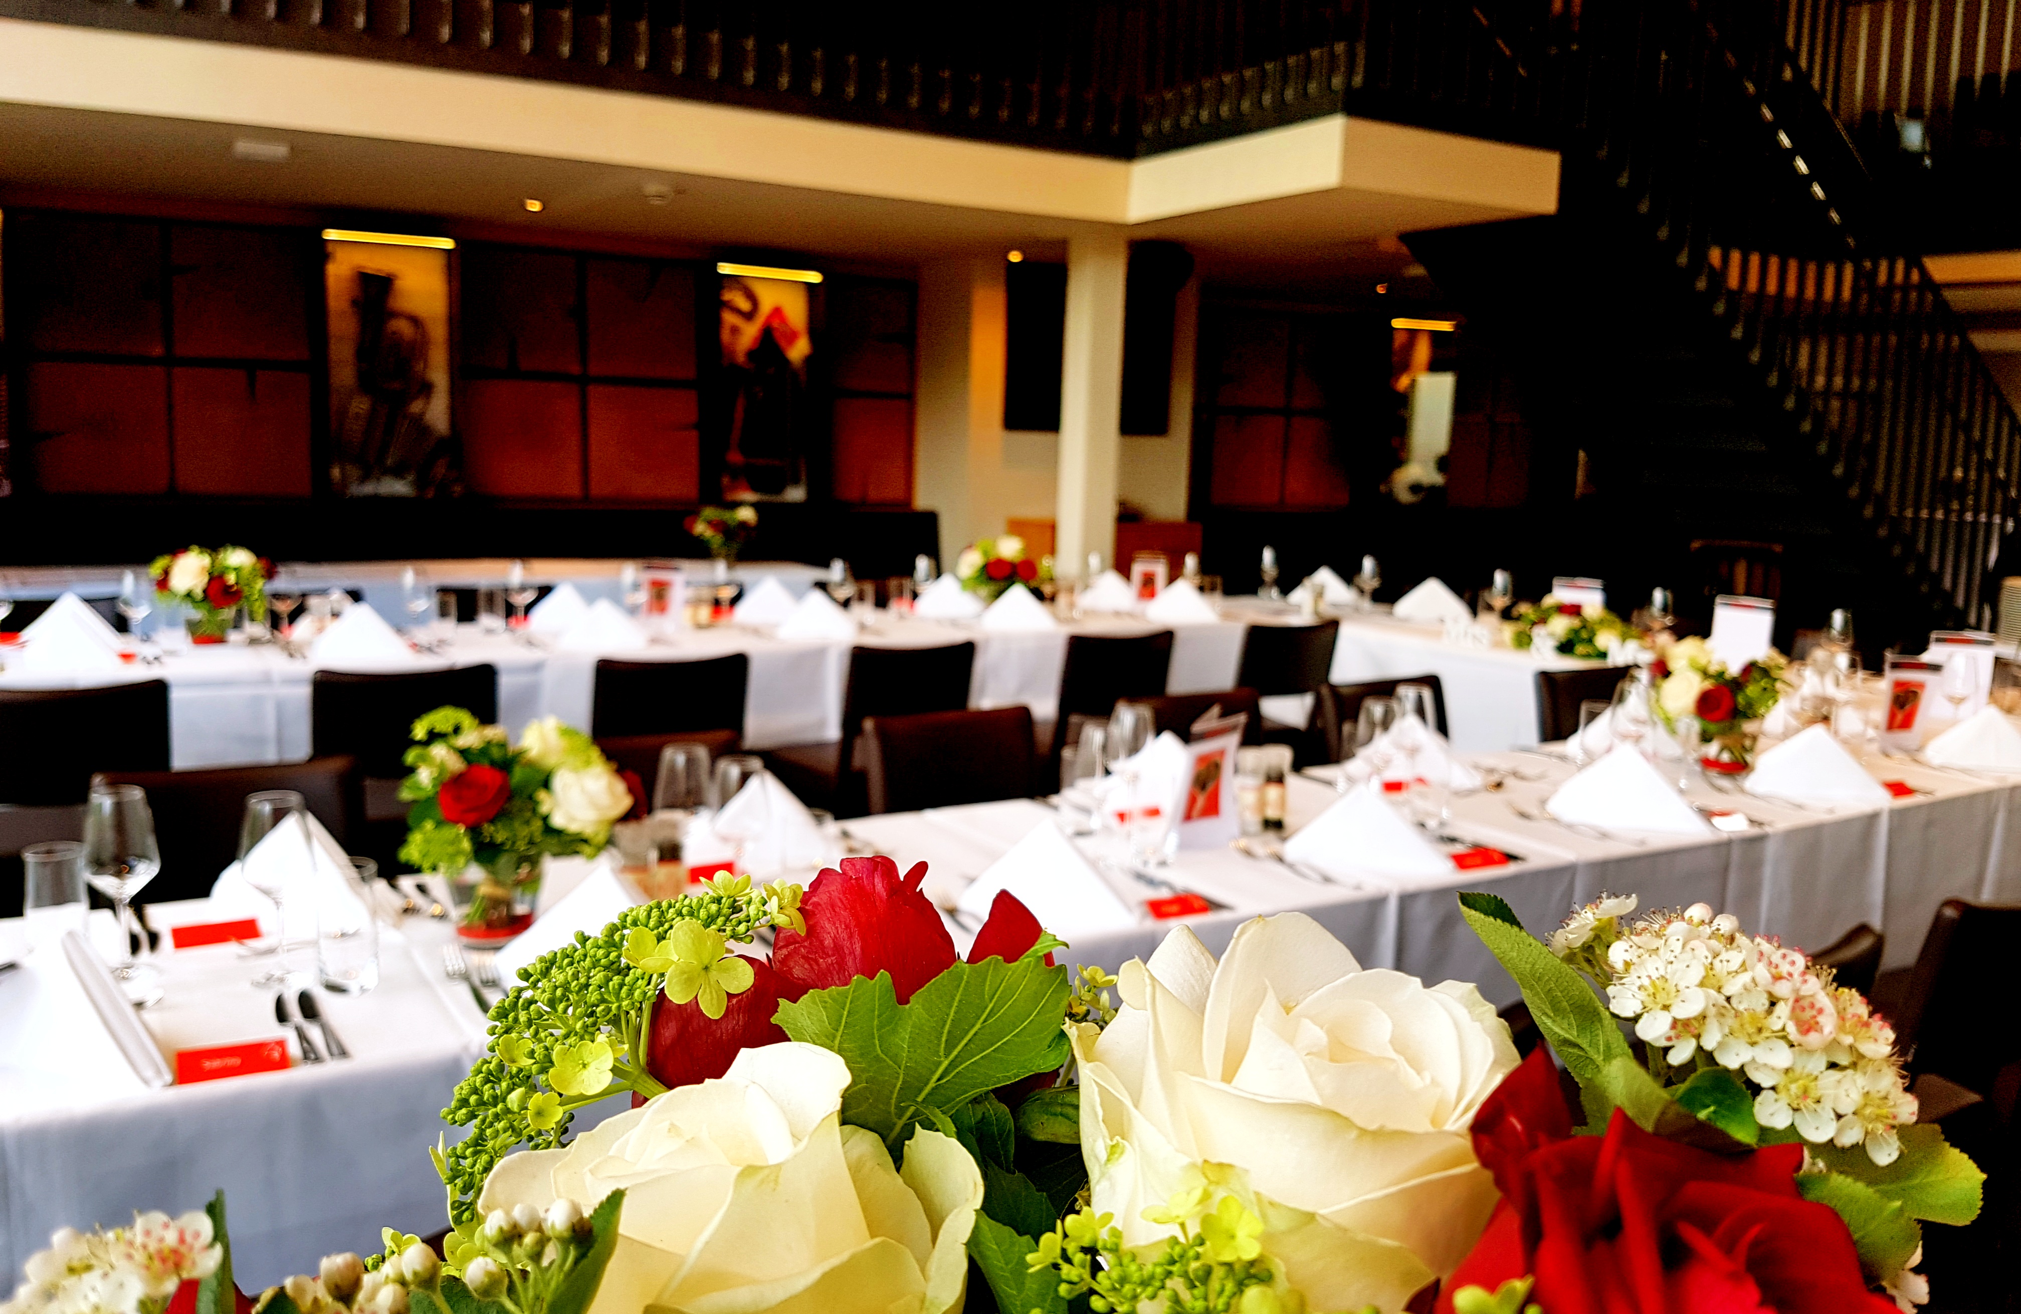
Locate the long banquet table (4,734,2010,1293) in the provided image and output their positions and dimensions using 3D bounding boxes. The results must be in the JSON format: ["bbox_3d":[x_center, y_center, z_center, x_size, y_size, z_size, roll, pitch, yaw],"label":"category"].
[{"bbox_3d":[0.570,0.678,2.886,4.599,0.755,0.752,-3,10,-29],"label":"long banquet table"}]

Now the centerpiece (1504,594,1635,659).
[{"bbox_3d":[1.943,-0.107,5.230,0.250,0.160,0.420,-3,10,-29],"label":"centerpiece"}]

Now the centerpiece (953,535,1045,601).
[{"bbox_3d":[-0.040,-0.300,5.673,0.320,0.300,0.320,2,9,0],"label":"centerpiece"}]

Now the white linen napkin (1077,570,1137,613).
[{"bbox_3d":[0.401,-0.268,5.977,0.255,0.147,0.150,-3,10,-29],"label":"white linen napkin"}]

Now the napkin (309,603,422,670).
[{"bbox_3d":[-1.780,-0.057,4.225,0.285,0.145,0.185,3,9,10],"label":"napkin"}]

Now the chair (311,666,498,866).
[{"bbox_3d":[-1.603,0.395,3.991,0.430,0.830,0.520,-3,10,-29],"label":"chair"}]

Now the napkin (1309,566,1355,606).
[{"bbox_3d":[1.325,-0.301,6.373,0.150,0.147,0.255,-3,10,-29],"label":"napkin"}]

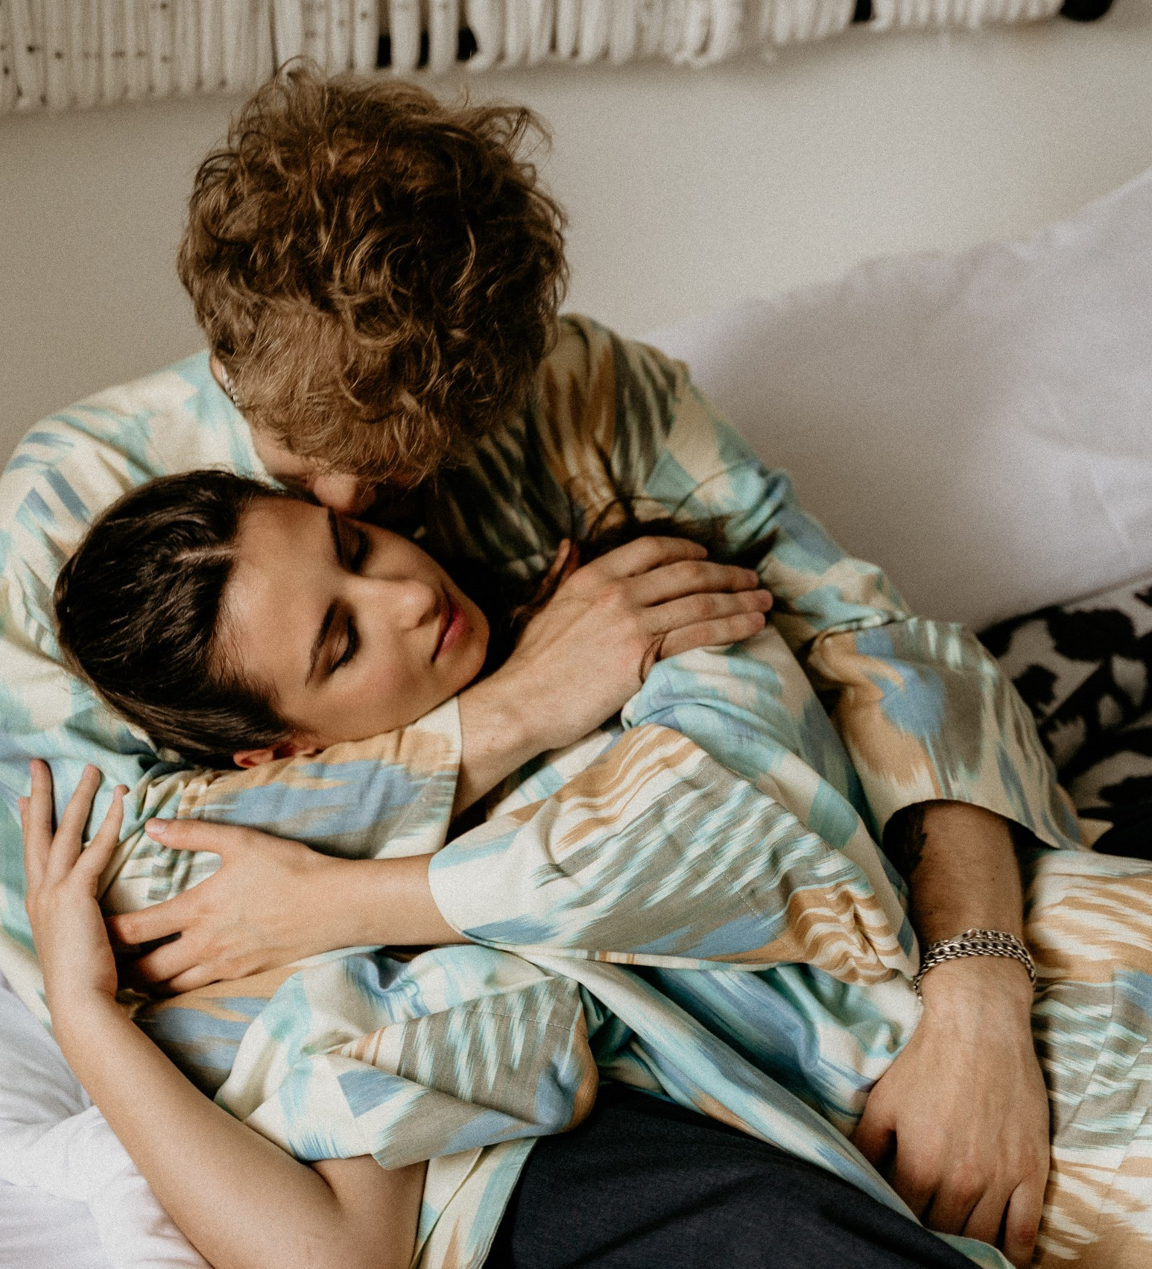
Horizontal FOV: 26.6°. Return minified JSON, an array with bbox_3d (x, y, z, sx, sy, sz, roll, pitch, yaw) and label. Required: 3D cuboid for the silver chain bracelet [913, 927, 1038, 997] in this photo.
[{"bbox_3d":[0.228,0.189,1.385,0.067,0.052,0.025,-3,52,7],"label":"silver chain bracelet"}]

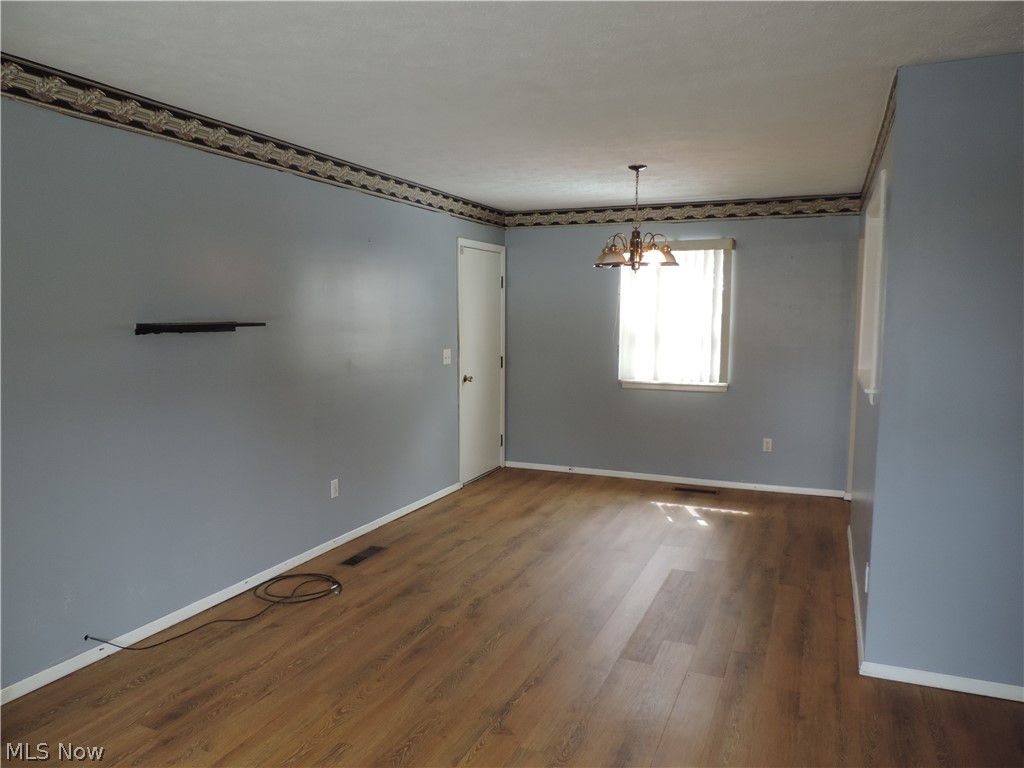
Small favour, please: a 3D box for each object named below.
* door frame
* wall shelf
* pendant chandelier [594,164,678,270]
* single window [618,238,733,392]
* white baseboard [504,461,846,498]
[{"bbox_3d":[-0.263,-0.204,6.424,0.100,2.120,0.945,3,6,24],"label":"door frame"},{"bbox_3d":[-1.475,-0.275,3.468,0.120,0.052,0.720,3,6,24],"label":"wall shelf"},{"bbox_3d":[0.812,-1.066,4.638,0.590,0.680,0.590,3,6,24],"label":"pendant chandelier"},{"bbox_3d":[1.393,-0.588,6.132,0.945,1.295,0.100,3,6,24],"label":"single window"},{"bbox_3d":[1.316,0.844,6.340,3.000,0.060,0.018,3,6,24],"label":"white baseboard"}]

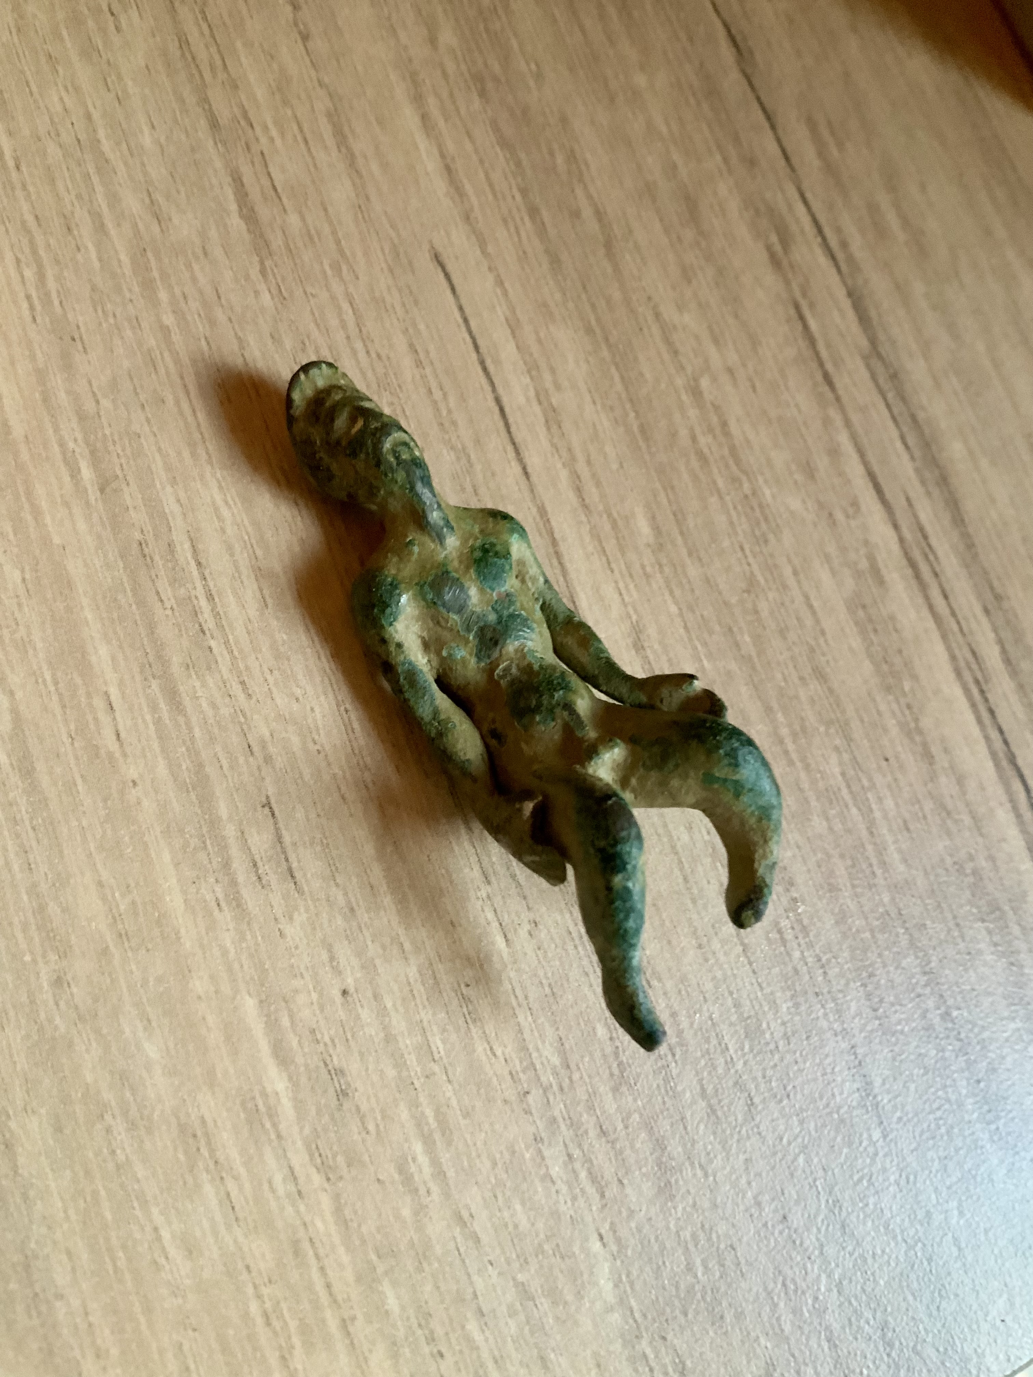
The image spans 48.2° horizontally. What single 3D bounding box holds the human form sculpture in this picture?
[{"bbox_3d":[0.003,-0.001,0.140,0.032,0.026,0.090,-31,89,-24],"label":"human form sculpture"}]

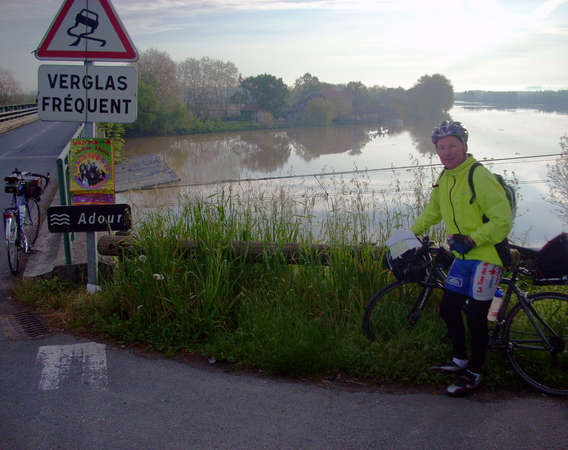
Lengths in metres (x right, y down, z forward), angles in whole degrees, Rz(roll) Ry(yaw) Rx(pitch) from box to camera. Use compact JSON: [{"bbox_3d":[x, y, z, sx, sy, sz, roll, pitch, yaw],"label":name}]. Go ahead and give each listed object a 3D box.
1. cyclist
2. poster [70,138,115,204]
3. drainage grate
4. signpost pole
[{"bbox_3d":[1.168,0.214,4.221,0.550,1.770,0.540,-8,14,-37],"label":"cyclist"},{"bbox_3d":[-1.887,-0.527,6.317,0.430,0.650,0.015,0,11,-2],"label":"poster"},{"bbox_3d":[-2.222,0.873,5.601,0.260,0.030,0.570,-7,13,-33],"label":"drainage grate"},{"bbox_3d":[-1.919,-0.510,6.382,0.080,2.420,0.080,2,11,0],"label":"signpost pole"}]

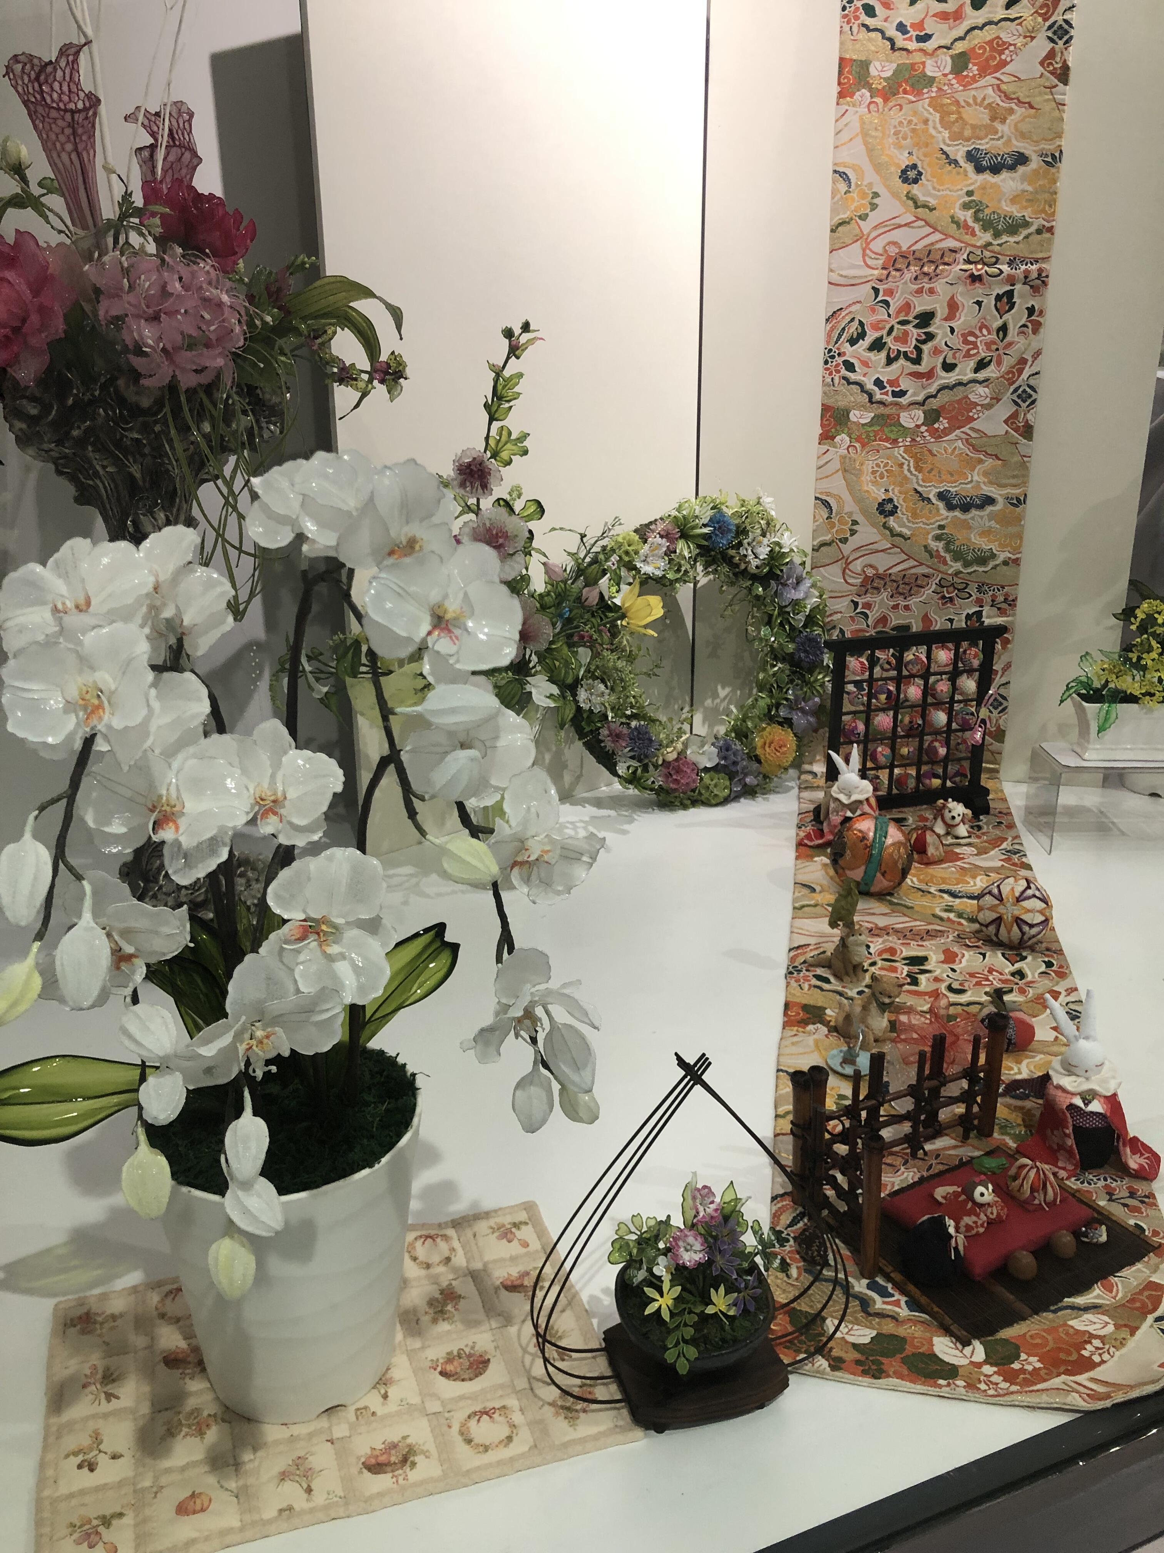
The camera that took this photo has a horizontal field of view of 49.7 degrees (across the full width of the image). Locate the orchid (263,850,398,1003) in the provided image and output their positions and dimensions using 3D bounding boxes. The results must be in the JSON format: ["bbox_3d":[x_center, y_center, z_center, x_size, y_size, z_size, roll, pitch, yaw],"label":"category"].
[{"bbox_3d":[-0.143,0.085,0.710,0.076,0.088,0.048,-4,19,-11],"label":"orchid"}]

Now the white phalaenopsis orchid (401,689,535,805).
[{"bbox_3d":[-0.065,-0.016,0.720,0.077,0.070,0.050,-4,19,-11],"label":"white phalaenopsis orchid"}]

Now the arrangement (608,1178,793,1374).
[{"bbox_3d":[0.079,0.326,0.826,0.128,0.146,0.115,-5,22,-11],"label":"arrangement"}]

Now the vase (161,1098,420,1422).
[{"bbox_3d":[-0.196,0.311,0.864,0.181,0.198,0.181,-1,21,0],"label":"vase"}]

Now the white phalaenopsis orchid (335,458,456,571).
[{"bbox_3d":[-0.098,-0.137,0.660,0.068,0.068,0.050,-6,19,-16],"label":"white phalaenopsis orchid"}]

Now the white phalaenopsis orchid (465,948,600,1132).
[{"bbox_3d":[-0.031,0.164,0.780,0.084,0.115,0.060,-2,18,-5],"label":"white phalaenopsis orchid"}]

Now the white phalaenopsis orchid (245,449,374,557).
[{"bbox_3d":[-0.146,-0.146,0.670,0.072,0.063,0.055,10,21,29],"label":"white phalaenopsis orchid"}]

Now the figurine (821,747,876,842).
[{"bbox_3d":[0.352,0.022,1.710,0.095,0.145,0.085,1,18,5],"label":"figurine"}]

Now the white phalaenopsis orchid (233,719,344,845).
[{"bbox_3d":[-0.166,0.004,0.700,0.068,0.072,0.046,-4,19,-11],"label":"white phalaenopsis orchid"}]

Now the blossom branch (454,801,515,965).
[{"bbox_3d":[-0.057,0.062,0.727,0.036,0.098,0.030,-1,21,0],"label":"blossom branch"}]

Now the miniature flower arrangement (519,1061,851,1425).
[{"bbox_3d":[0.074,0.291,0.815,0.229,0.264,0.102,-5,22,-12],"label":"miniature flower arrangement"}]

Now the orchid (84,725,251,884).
[{"bbox_3d":[-0.215,0.016,0.654,0.085,0.078,0.040,-5,22,-11],"label":"orchid"}]

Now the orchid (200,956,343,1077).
[{"bbox_3d":[-0.168,0.131,0.681,0.082,0.072,0.050,0,21,3],"label":"orchid"}]

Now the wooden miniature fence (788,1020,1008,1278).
[{"bbox_3d":[0.280,0.277,0.979,0.213,0.123,0.103,-9,20,-24],"label":"wooden miniature fence"}]

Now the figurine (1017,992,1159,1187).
[{"bbox_3d":[0.427,0.250,1.057,0.117,0.159,0.078,5,22,15],"label":"figurine"}]

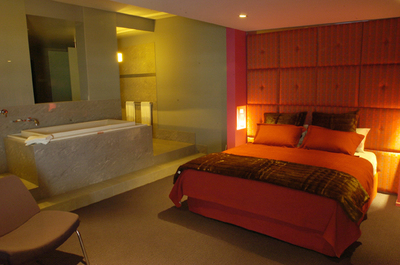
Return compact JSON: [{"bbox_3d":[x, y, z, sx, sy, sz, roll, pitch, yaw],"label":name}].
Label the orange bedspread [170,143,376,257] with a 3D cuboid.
[{"bbox_3d":[1.100,0.653,3.708,1.940,0.600,1.900,6,12,36],"label":"orange bedspread"}]

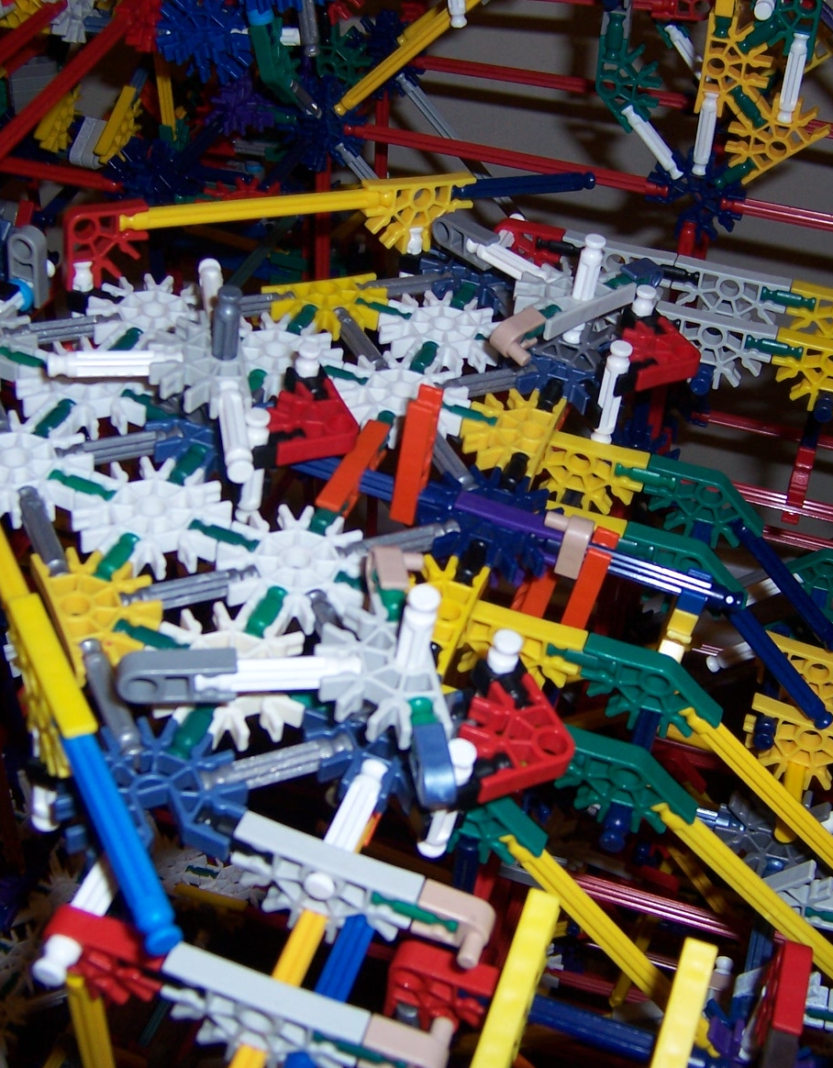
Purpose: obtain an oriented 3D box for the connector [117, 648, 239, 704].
[{"bbox_3d":[-0.046,0.029,0.263,0.024,0.009,0.006,-3,44,-15],"label":"connector"}]

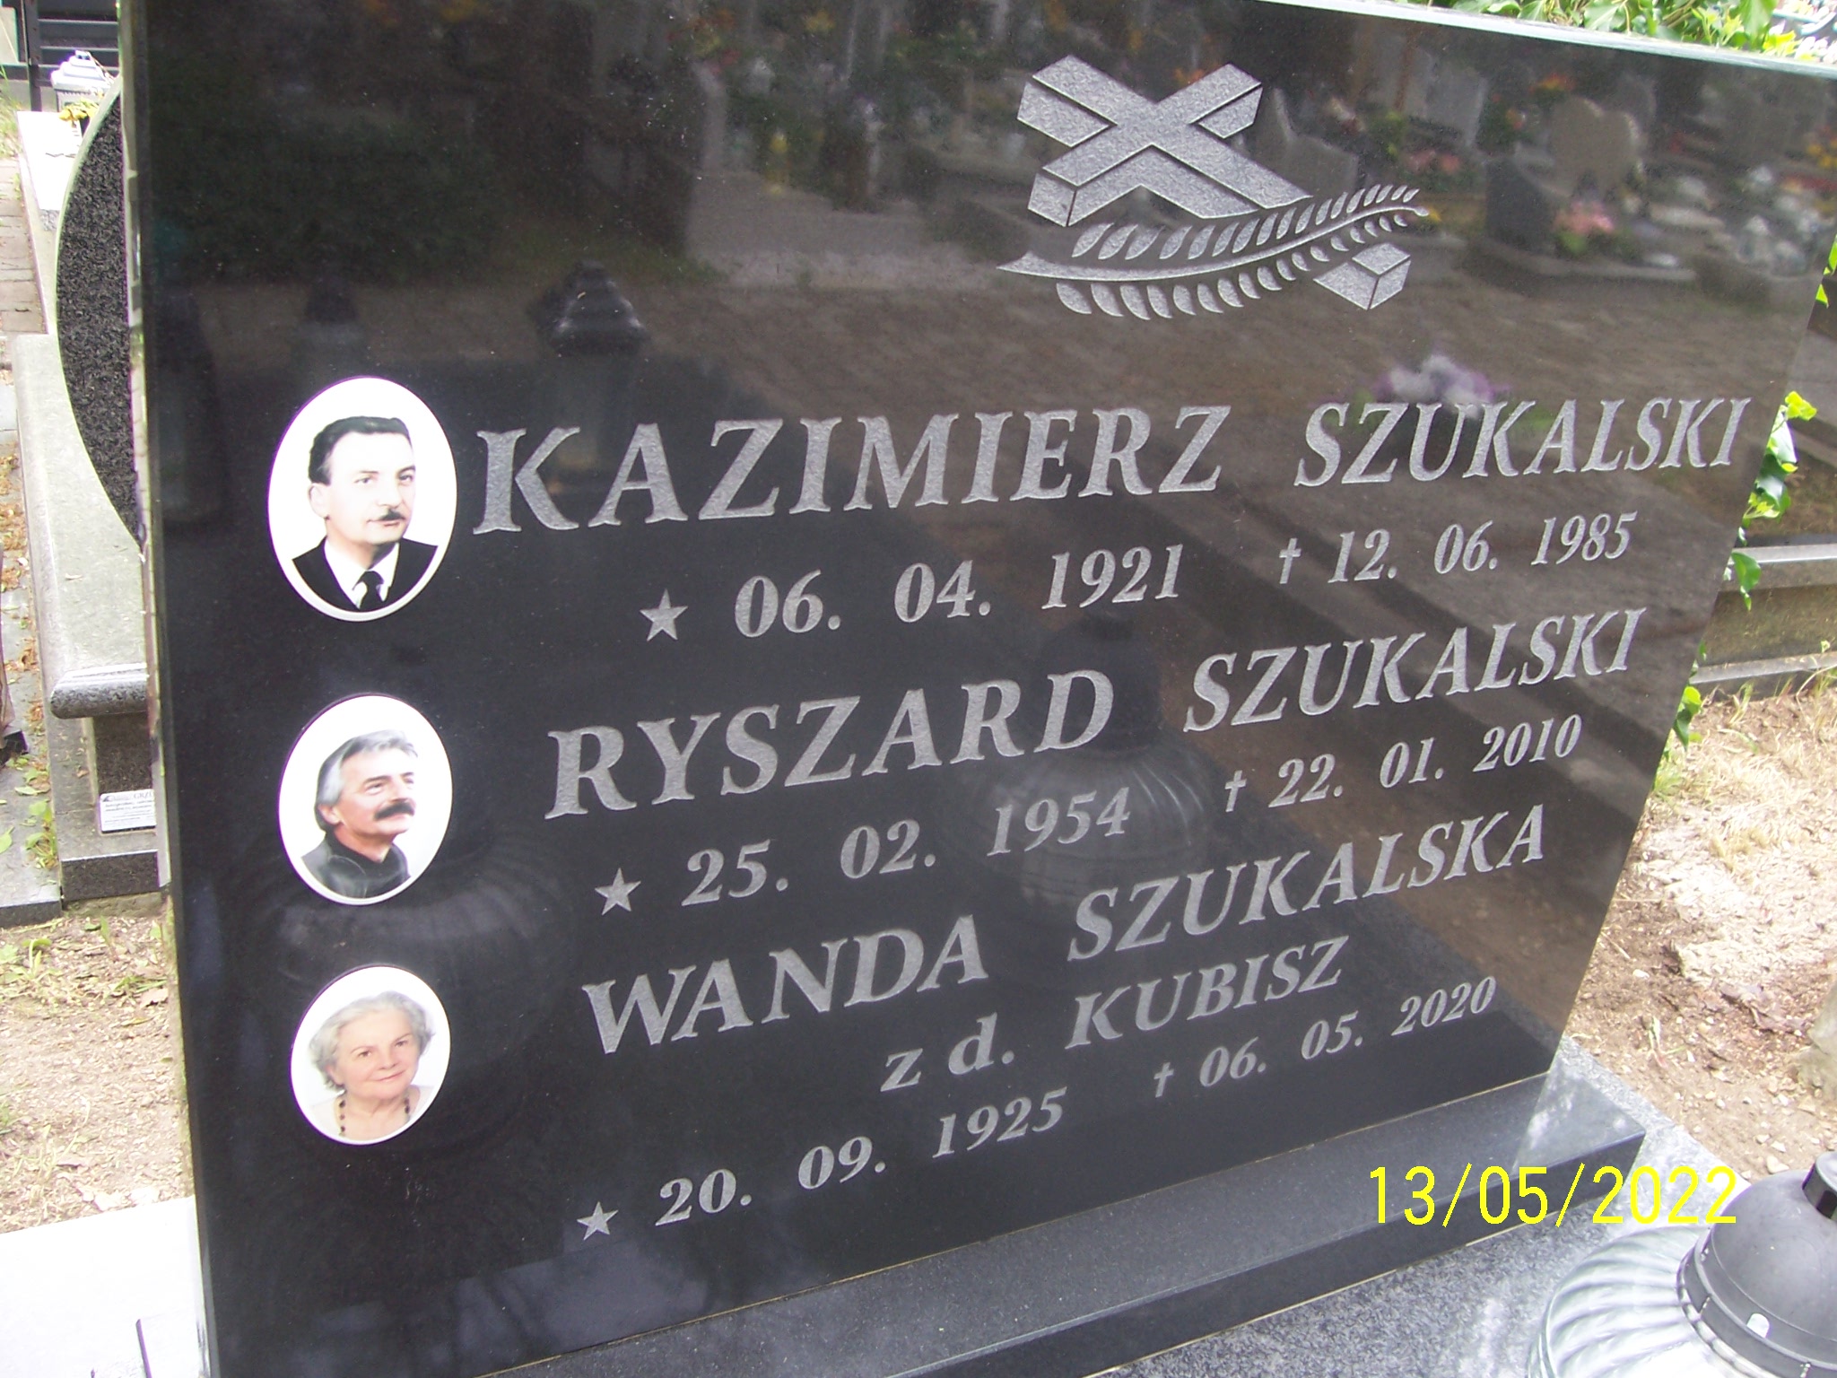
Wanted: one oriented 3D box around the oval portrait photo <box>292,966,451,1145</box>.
[{"bbox_3d":[-0.363,0.246,1.200,0.110,0.150,0.010,-6,29,-28],"label":"oval portrait photo"}]

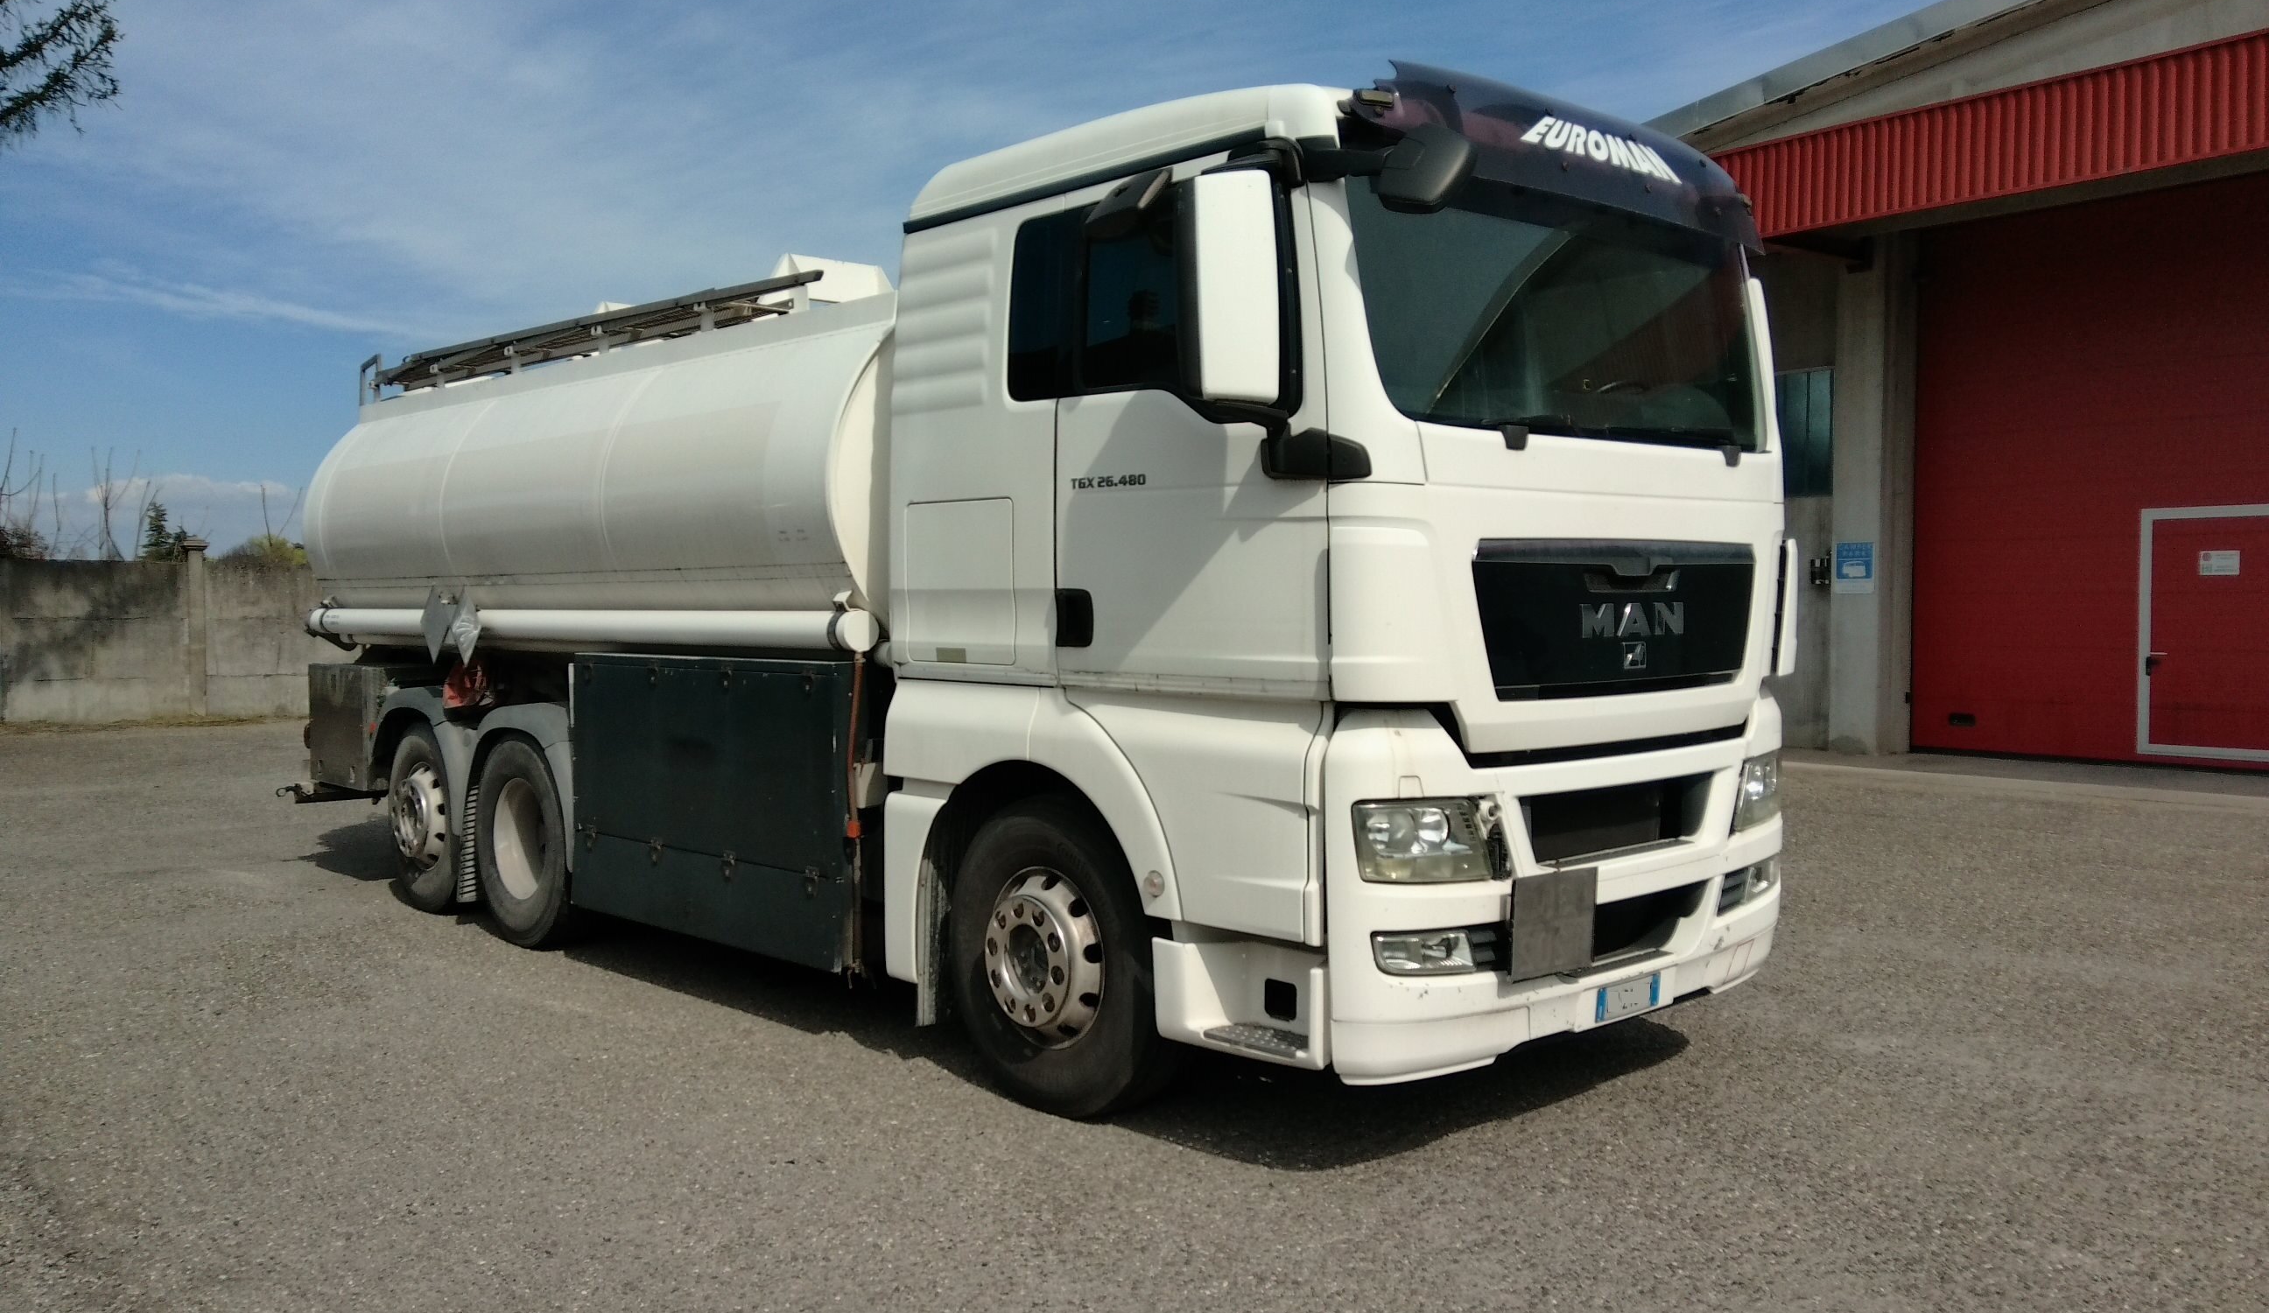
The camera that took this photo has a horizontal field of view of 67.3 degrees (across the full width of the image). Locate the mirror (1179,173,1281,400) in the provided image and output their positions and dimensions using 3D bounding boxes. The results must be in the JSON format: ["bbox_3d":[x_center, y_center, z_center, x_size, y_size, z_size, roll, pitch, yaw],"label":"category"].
[{"bbox_3d":[0.269,-1.011,4.661,0.230,0.615,0.150,-1,2,-24],"label":"mirror"}]

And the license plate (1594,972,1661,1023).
[{"bbox_3d":[1.559,1.074,5.364,0.360,0.110,0.020,-2,2,-44],"label":"license plate"}]

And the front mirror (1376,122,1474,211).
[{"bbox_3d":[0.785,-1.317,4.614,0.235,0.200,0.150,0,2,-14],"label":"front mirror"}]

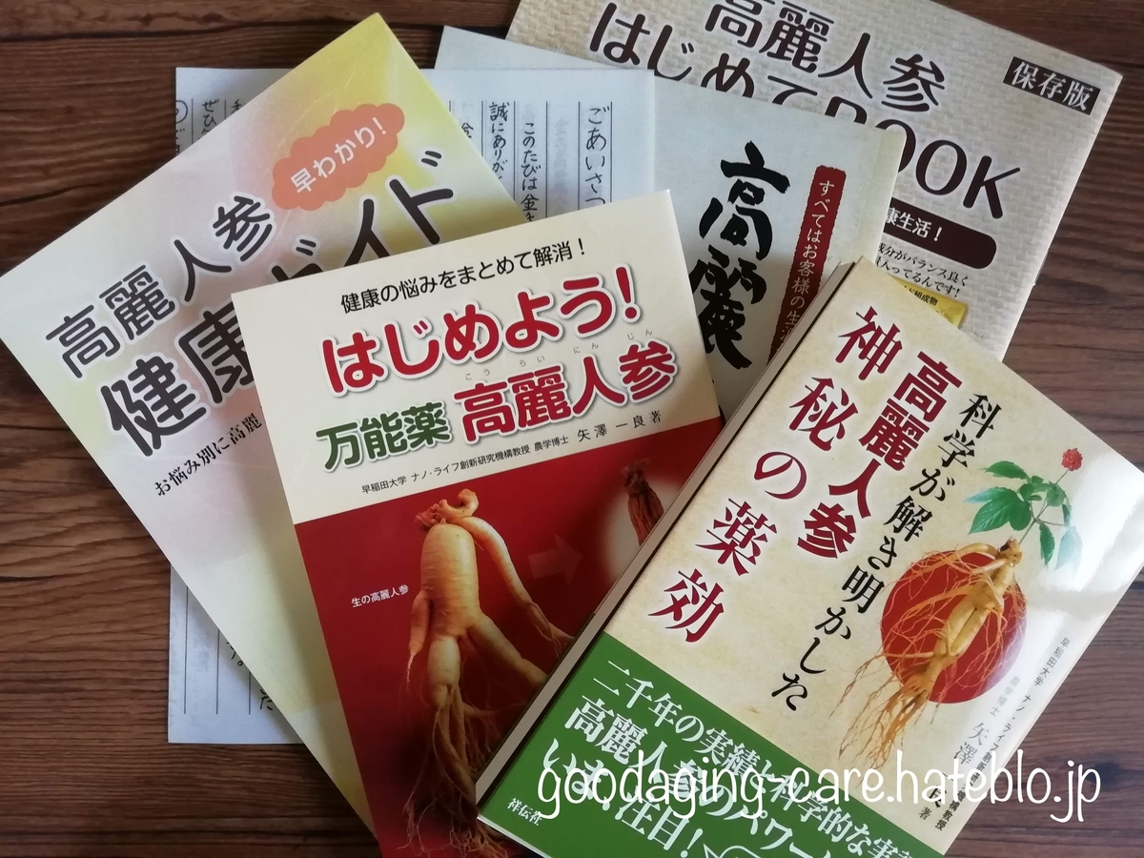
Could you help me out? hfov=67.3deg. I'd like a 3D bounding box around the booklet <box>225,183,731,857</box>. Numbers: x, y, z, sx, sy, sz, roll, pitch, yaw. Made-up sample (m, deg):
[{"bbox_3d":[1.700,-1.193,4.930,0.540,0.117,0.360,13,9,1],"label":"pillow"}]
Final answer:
[{"bbox_3d":[-0.012,0.037,0.257,0.128,0.010,0.187,-14,94,-3],"label":"booklet"}]

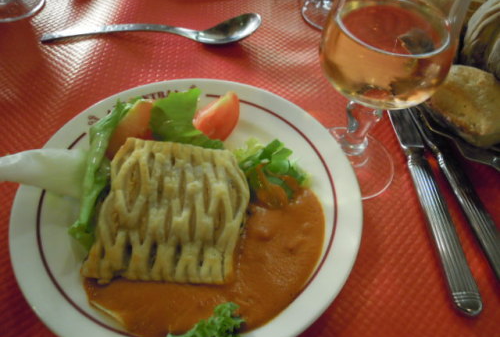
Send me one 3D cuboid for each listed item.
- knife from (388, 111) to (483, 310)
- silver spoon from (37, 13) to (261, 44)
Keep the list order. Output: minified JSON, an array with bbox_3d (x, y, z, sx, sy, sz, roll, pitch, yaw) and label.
[{"bbox_3d":[0.138,0.002,0.327,0.021,0.012,0.230,1,52,-3],"label":"knife"},{"bbox_3d":[-0.101,-0.148,0.426,0.228,0.020,0.042,-6,52,-8],"label":"silver spoon"}]

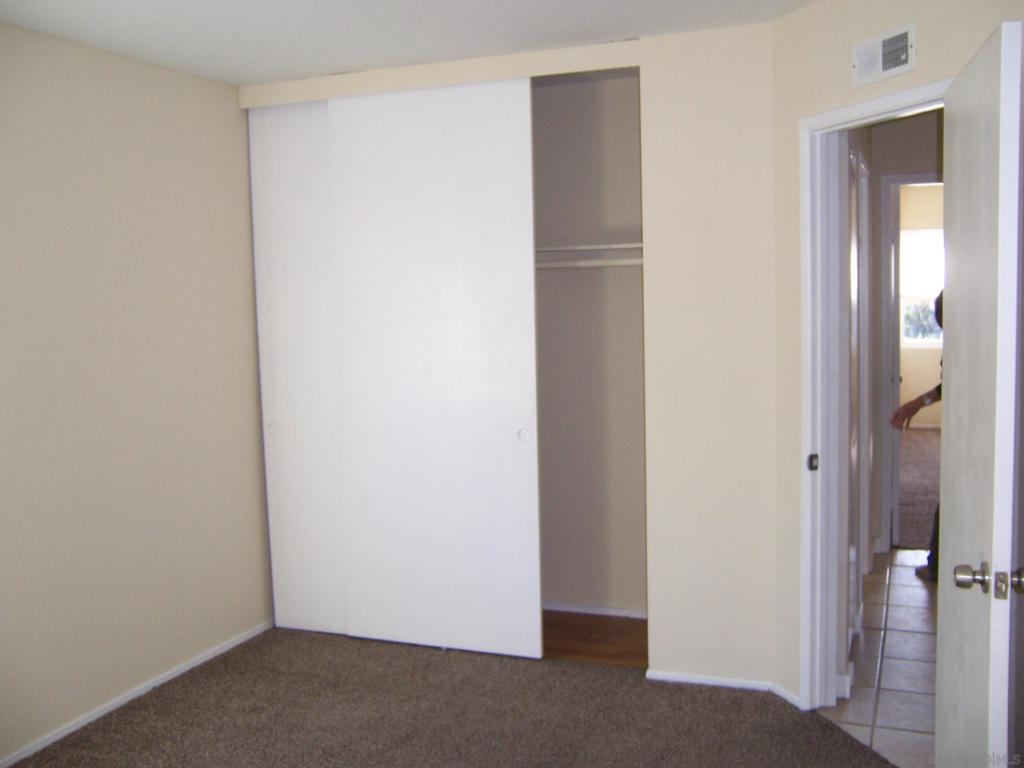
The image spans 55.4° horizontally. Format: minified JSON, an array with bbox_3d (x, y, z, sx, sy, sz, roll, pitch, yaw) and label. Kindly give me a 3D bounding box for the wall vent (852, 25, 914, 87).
[{"bbox_3d":[1.127,-0.999,2.980,0.025,0.140,0.268,-3,5,-21],"label":"wall vent"}]

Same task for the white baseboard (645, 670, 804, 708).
[{"bbox_3d":[0.808,1.142,3.706,0.618,0.042,0.133,1,6,28],"label":"white baseboard"}]

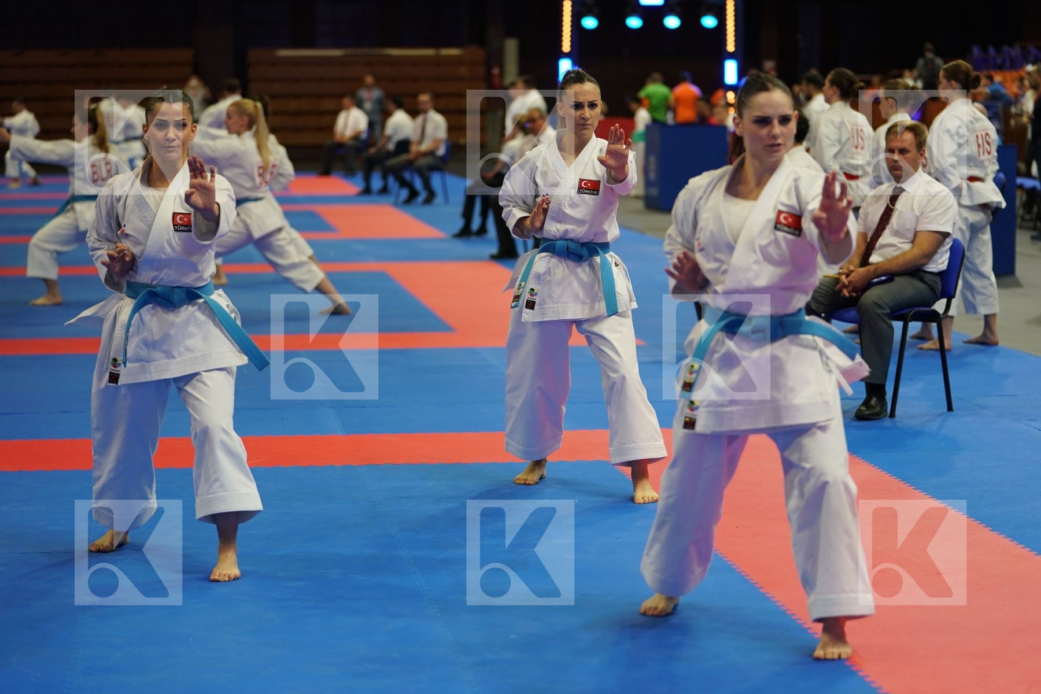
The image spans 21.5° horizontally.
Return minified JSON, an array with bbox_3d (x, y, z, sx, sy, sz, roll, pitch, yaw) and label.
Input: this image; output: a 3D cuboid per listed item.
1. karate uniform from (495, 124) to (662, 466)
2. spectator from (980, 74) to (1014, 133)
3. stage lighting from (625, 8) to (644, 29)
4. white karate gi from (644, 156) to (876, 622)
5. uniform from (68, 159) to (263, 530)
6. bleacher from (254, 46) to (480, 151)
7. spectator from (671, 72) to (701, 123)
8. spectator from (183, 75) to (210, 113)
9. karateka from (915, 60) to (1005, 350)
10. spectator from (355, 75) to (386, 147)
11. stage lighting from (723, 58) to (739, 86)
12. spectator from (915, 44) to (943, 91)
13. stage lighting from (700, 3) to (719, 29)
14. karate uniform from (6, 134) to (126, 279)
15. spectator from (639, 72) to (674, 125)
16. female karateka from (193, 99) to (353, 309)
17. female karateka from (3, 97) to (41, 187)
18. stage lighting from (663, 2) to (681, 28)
[{"bbox_3d":[0.225,-0.195,10.200,0.620,1.210,0.720,0,5,1],"label":"karate uniform"},{"bbox_3d":[8.307,-4.194,48.000,0.700,1.250,0.550,-3,6,-24],"label":"spectator"},{"bbox_3d":[1.810,-5.225,43.500,0.310,0.400,0.290,0,5,2],"label":"stage lighting"},{"bbox_3d":[0.655,0.102,7.580,0.640,1.250,0.850,0,5,7],"label":"white karate gi"},{"bbox_3d":[-1.130,0.018,8.820,0.660,1.230,0.860,0,5,-2],"label":"uniform"},{"bbox_3d":[-3.400,-5.500,60.600,5.250,2.250,1.100,-1,5,-7],"label":"bleacher"},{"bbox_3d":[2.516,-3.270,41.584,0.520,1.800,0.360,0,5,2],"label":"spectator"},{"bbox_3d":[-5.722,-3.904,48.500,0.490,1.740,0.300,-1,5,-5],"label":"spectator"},{"bbox_3d":[2.550,-0.834,15.950,0.420,1.650,0.500,3,6,35],"label":"karateka"},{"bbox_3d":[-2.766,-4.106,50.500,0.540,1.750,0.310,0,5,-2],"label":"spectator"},{"bbox_3d":[4.099,-5.356,53.500,0.270,0.490,0.180,1,6,12],"label":"stage lighting"},{"bbox_3d":[6.695,-4.110,45.000,0.500,1.750,0.360,0,5,7],"label":"spectator"},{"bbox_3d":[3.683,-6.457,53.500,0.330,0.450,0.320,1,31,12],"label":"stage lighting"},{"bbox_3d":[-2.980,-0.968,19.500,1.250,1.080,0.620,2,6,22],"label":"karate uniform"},{"bbox_3d":[2.056,-3.260,41.583,0.540,1.790,0.380,0,5,0],"label":"spectator"},{"bbox_3d":[-1.845,-1.015,19.200,1.450,1.450,0.750,4,7,41],"label":"female karateka"},{"bbox_3d":[-7.848,-3.209,43.100,0.750,1.390,0.520,-4,6,-32],"label":"female karateka"},{"bbox_3d":[2.402,-5.250,43.500,0.310,0.420,0.290,0,5,2],"label":"stage lighting"}]

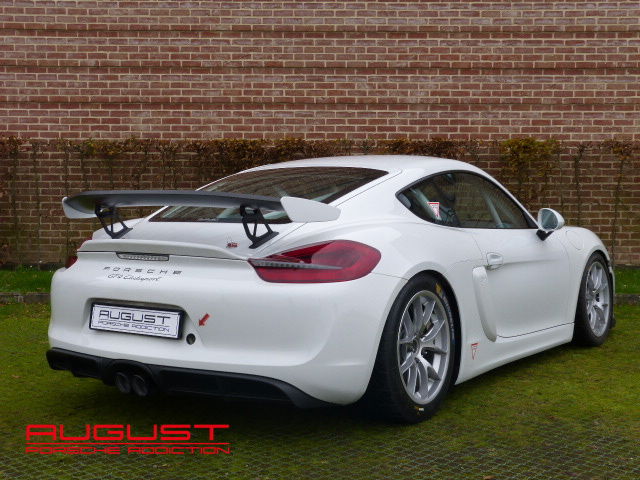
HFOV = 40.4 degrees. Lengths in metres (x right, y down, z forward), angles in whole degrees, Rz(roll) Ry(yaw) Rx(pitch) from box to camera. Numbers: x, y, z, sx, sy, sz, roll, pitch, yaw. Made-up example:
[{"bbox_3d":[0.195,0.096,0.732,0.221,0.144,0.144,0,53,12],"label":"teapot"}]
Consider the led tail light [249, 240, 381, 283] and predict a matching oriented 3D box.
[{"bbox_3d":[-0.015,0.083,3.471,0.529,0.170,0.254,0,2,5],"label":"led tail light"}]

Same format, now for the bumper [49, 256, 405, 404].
[{"bbox_3d":[-0.586,0.329,3.860,1.800,0.570,0.780,2,3,35],"label":"bumper"}]

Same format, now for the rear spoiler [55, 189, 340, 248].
[{"bbox_3d":[-0.566,-0.102,3.870,1.330,0.235,0.430,2,3,35],"label":"rear spoiler"}]

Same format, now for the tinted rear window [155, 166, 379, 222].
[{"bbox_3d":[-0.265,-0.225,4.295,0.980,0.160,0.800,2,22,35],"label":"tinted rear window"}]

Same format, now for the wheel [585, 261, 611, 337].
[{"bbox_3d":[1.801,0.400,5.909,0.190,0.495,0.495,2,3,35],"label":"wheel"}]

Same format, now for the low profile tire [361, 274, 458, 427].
[{"bbox_3d":[0.357,0.467,3.889,0.280,0.670,0.670,2,3,35],"label":"low profile tire"}]

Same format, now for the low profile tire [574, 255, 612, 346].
[{"bbox_3d":[1.785,0.400,5.921,0.250,0.640,0.640,2,3,35],"label":"low profile tire"}]

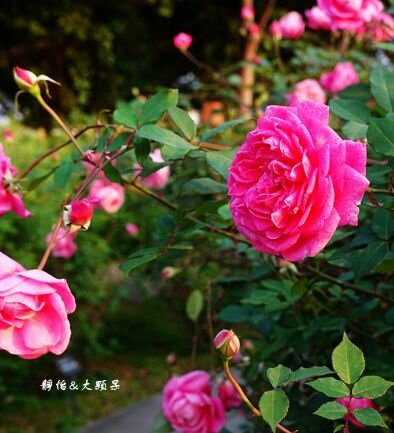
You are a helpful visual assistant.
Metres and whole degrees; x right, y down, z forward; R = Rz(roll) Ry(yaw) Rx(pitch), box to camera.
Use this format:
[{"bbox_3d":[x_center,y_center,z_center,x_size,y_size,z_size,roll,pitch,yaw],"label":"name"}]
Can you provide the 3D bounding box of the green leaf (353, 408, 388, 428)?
[{"bbox_3d":[0.161,0.189,0.820,0.035,0.017,0.008,24,-30,15],"label":"green leaf"}]

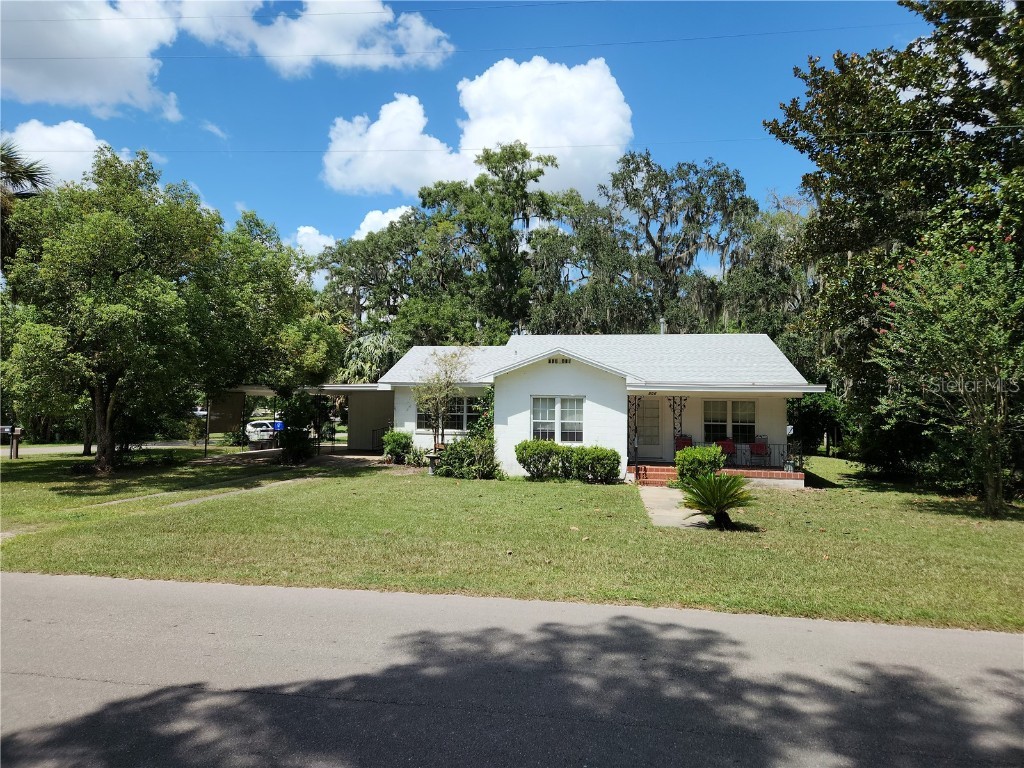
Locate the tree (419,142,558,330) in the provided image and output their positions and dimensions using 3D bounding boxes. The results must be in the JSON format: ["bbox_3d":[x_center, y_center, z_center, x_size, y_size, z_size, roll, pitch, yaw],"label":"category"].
[{"bbox_3d":[-1.364,-5.501,41.343,8.700,18.200,8.700,0,-3,7],"label":"tree"}]

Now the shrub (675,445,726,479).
[{"bbox_3d":[5.172,2.187,18.641,1.420,1.120,1.300,0,-3,7],"label":"shrub"}]

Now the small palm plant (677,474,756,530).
[{"bbox_3d":[3.524,1.951,11.636,1.300,0.980,1.250,0,-3,7],"label":"small palm plant"}]

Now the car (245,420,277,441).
[{"bbox_3d":[-15.783,3.219,44.942,4.600,1.650,1.850,2,-3,-32],"label":"car"}]

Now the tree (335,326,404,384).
[{"bbox_3d":[-6.438,0.143,31.058,4.200,5.700,4.000,0,-3,7],"label":"tree"}]

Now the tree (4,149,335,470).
[{"bbox_3d":[-9.142,-2.018,18.330,8.800,8.600,8.000,0,-3,7],"label":"tree"}]

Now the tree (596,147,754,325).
[{"bbox_3d":[10.083,-5.171,41.331,9.500,17.900,9.200,0,-3,7],"label":"tree"}]

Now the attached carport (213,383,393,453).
[{"bbox_3d":[-6.671,1.372,24.456,6.700,2.450,5.800,0,-3,7],"label":"attached carport"}]

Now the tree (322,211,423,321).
[{"bbox_3d":[-9.045,-3.818,44.269,7.300,14.800,7.300,0,-3,7],"label":"tree"}]

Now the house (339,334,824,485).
[{"bbox_3d":[2.489,0.628,23.972,13.100,4.750,9.200,0,-3,7],"label":"house"}]

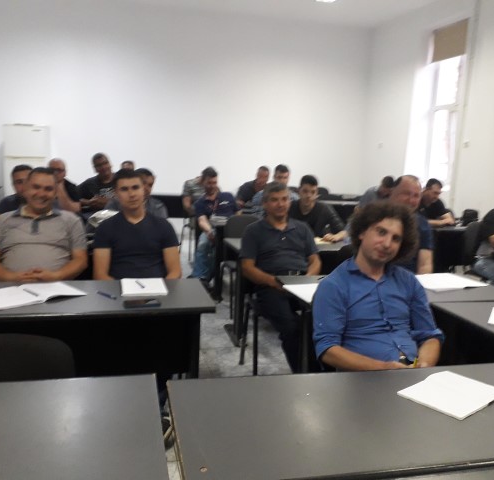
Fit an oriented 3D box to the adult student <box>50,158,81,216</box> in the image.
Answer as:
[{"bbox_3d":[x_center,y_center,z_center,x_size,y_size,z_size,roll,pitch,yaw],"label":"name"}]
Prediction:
[{"bbox_3d":[-2.036,-0.203,5.422,0.540,1.330,0.720,-2,10,-25],"label":"adult student"}]

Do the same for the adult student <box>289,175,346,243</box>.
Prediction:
[{"bbox_3d":[0.610,0.073,4.579,0.560,1.310,0.740,1,9,-12],"label":"adult student"}]

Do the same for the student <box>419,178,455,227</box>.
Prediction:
[{"bbox_3d":[2.245,-0.070,5.946,0.550,1.310,0.740,-2,10,-28],"label":"student"}]

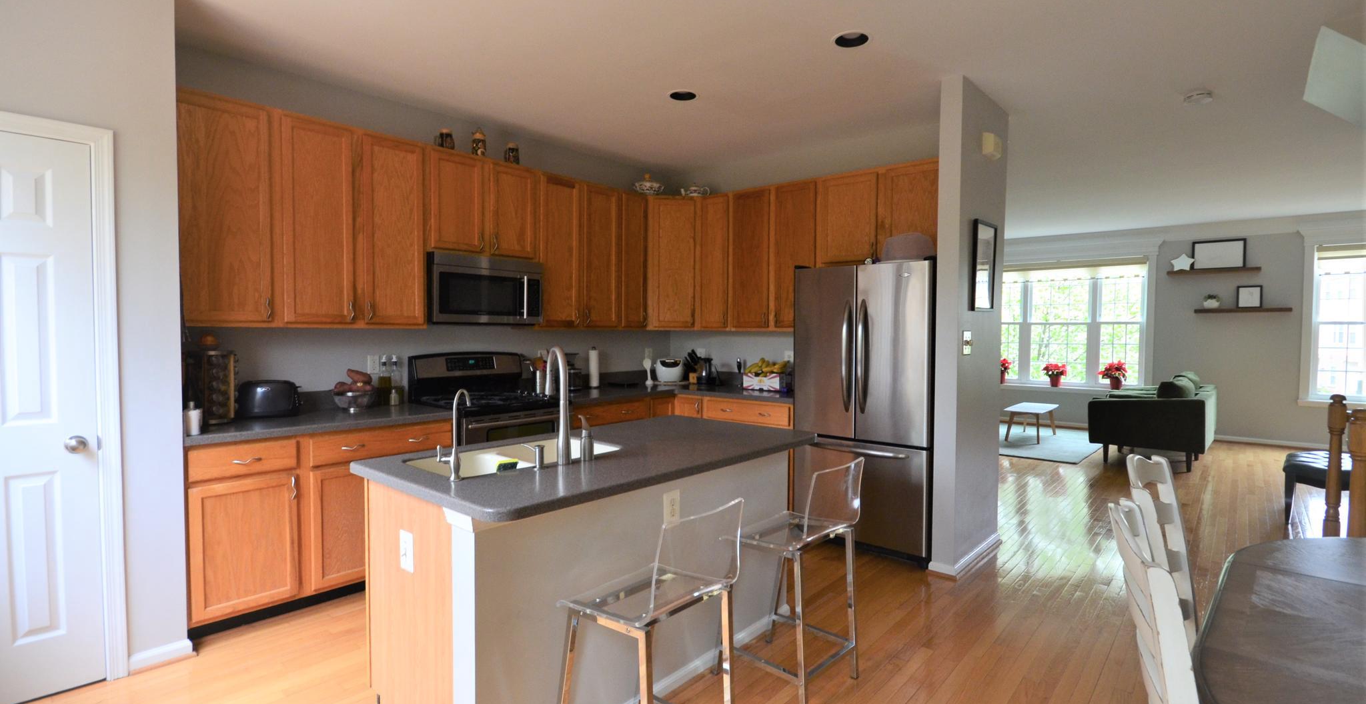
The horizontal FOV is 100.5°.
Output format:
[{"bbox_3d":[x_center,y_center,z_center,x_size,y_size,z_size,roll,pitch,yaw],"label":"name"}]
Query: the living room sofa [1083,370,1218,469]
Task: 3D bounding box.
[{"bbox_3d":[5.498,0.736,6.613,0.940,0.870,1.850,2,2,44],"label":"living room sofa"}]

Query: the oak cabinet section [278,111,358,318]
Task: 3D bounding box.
[{"bbox_3d":[-1.990,-0.663,3.036,0.330,1.062,0.369,2,3,42],"label":"oak cabinet section"}]

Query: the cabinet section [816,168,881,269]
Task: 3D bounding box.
[{"bbox_3d":[1.208,-0.901,3.965,0.460,0.610,0.330,2,3,42],"label":"cabinet section"}]

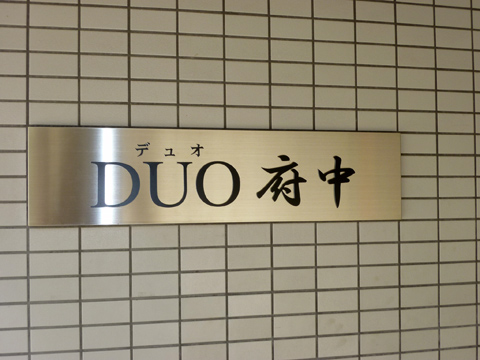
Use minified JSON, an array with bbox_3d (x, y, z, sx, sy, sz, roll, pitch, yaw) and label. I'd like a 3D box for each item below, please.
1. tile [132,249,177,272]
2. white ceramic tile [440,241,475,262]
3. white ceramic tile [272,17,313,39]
[{"bbox_3d":[-0.176,0.168,1.206,0.095,0.045,0.008,0,-2,-13],"label":"tile"},{"bbox_3d":[0.507,0.166,1.359,0.095,0.045,0.008,0,-2,-13],"label":"white ceramic tile"},{"bbox_3d":[0.112,-0.333,1.286,0.095,0.045,0.008,0,-2,-13],"label":"white ceramic tile"}]

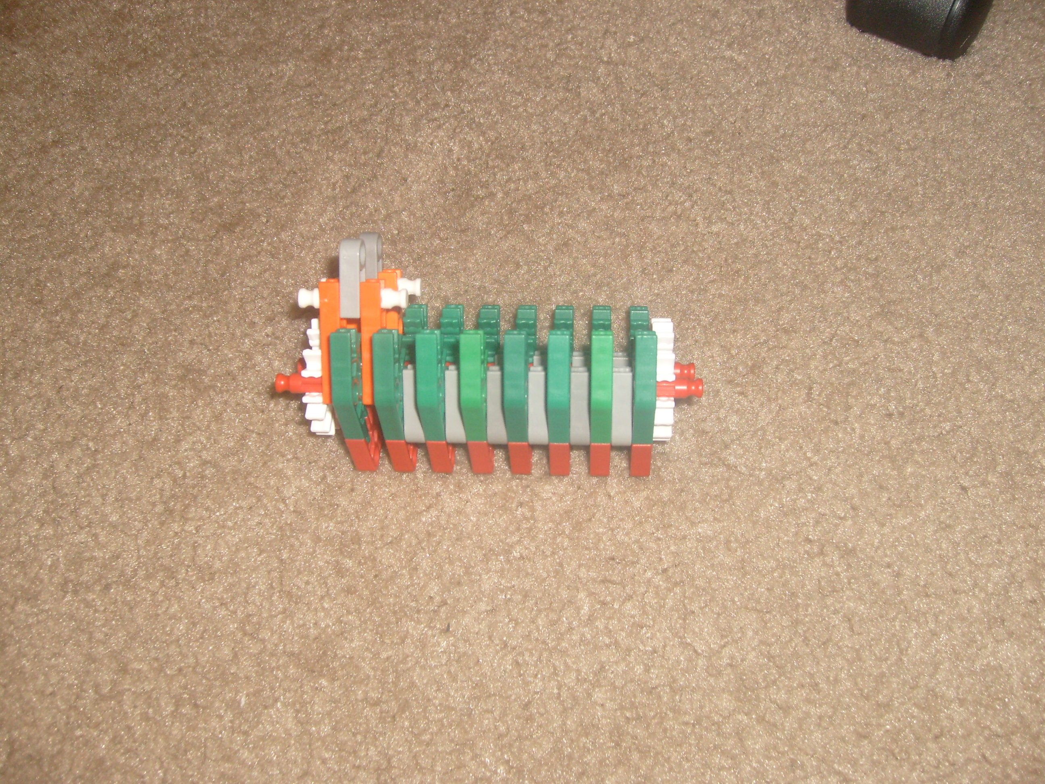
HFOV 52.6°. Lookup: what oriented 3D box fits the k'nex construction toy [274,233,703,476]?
[{"bbox_3d":[-0.010,-0.019,0.329,0.129,0.063,0.067,1,55,4],"label":"k'nex construction toy"}]

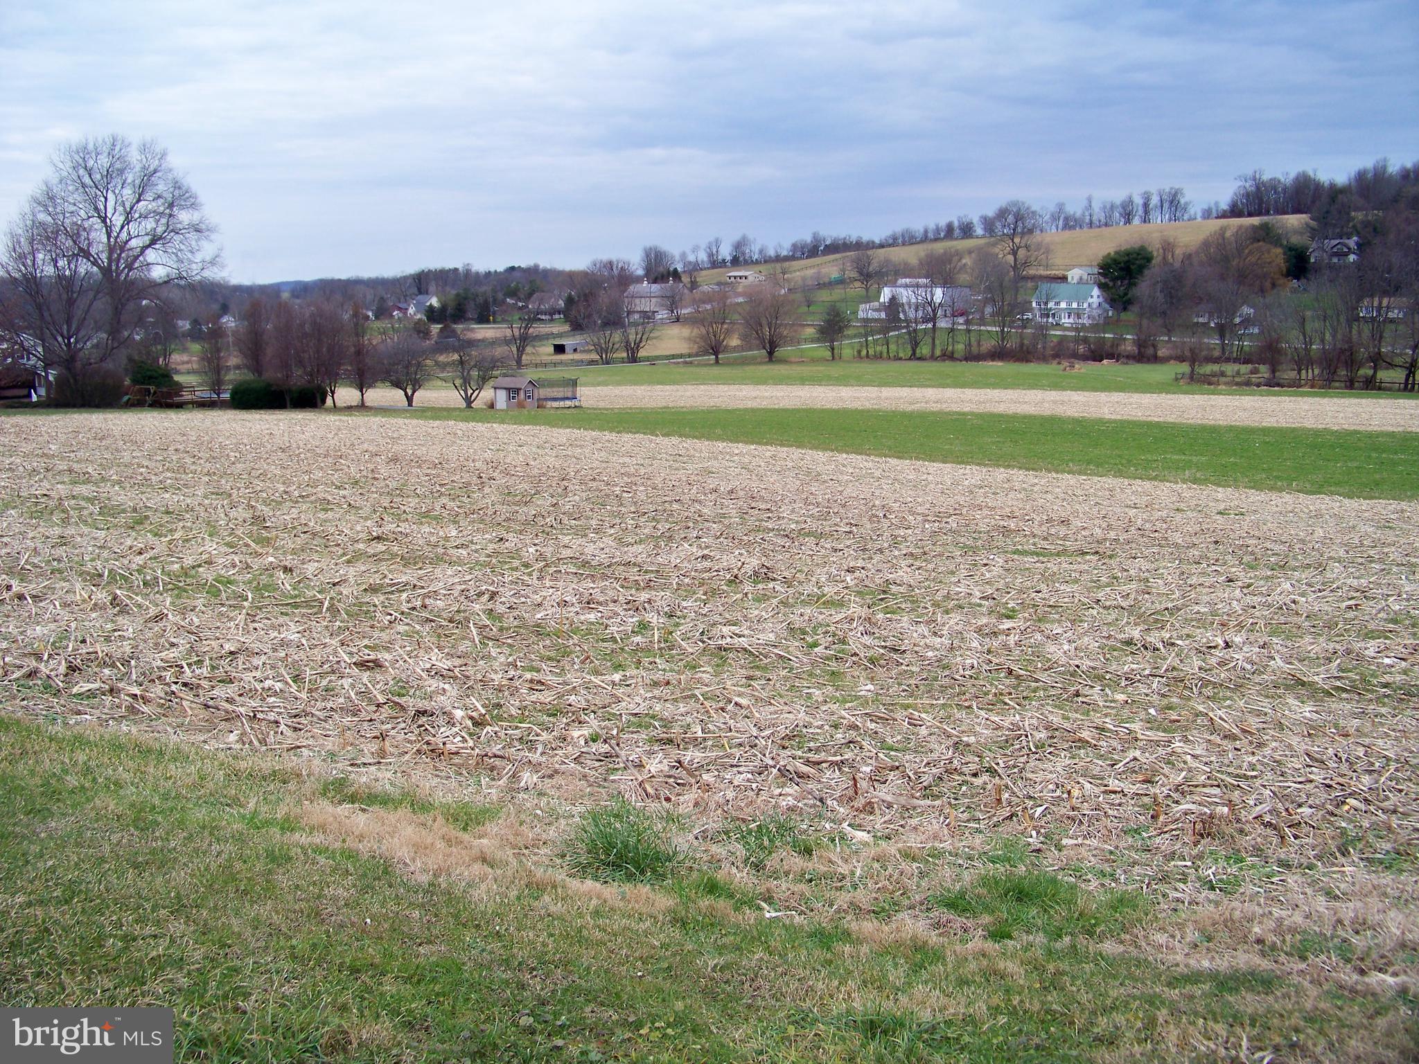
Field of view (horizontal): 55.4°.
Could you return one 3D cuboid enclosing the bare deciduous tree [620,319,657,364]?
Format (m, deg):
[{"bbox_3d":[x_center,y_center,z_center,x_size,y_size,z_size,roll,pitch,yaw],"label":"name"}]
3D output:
[{"bbox_3d":[-13.220,-35.410,251.300,6.790,8.360,6.790,-1,10,-3],"label":"bare deciduous tree"}]

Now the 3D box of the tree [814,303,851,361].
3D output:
[{"bbox_3d":[20.740,-33.820,228.000,6.500,9.600,6.500,0,9,0],"label":"tree"}]

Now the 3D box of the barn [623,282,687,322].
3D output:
[{"bbox_3d":[-16.760,-74.130,433.910,18.000,12.970,12.000,6,11,30],"label":"barn"}]

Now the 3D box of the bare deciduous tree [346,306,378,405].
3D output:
[{"bbox_3d":[-30.370,-15.330,118.000,2.900,8.700,2.900,0,9,0],"label":"bare deciduous tree"}]

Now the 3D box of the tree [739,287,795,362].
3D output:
[{"bbox_3d":[10.550,-38.110,248.870,10.190,13.510,10.190,0,10,2],"label":"tree"}]

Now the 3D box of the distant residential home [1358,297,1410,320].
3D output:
[{"bbox_3d":[164.700,-54.360,330.000,12.800,5.600,8.500,6,11,32],"label":"distant residential home"}]

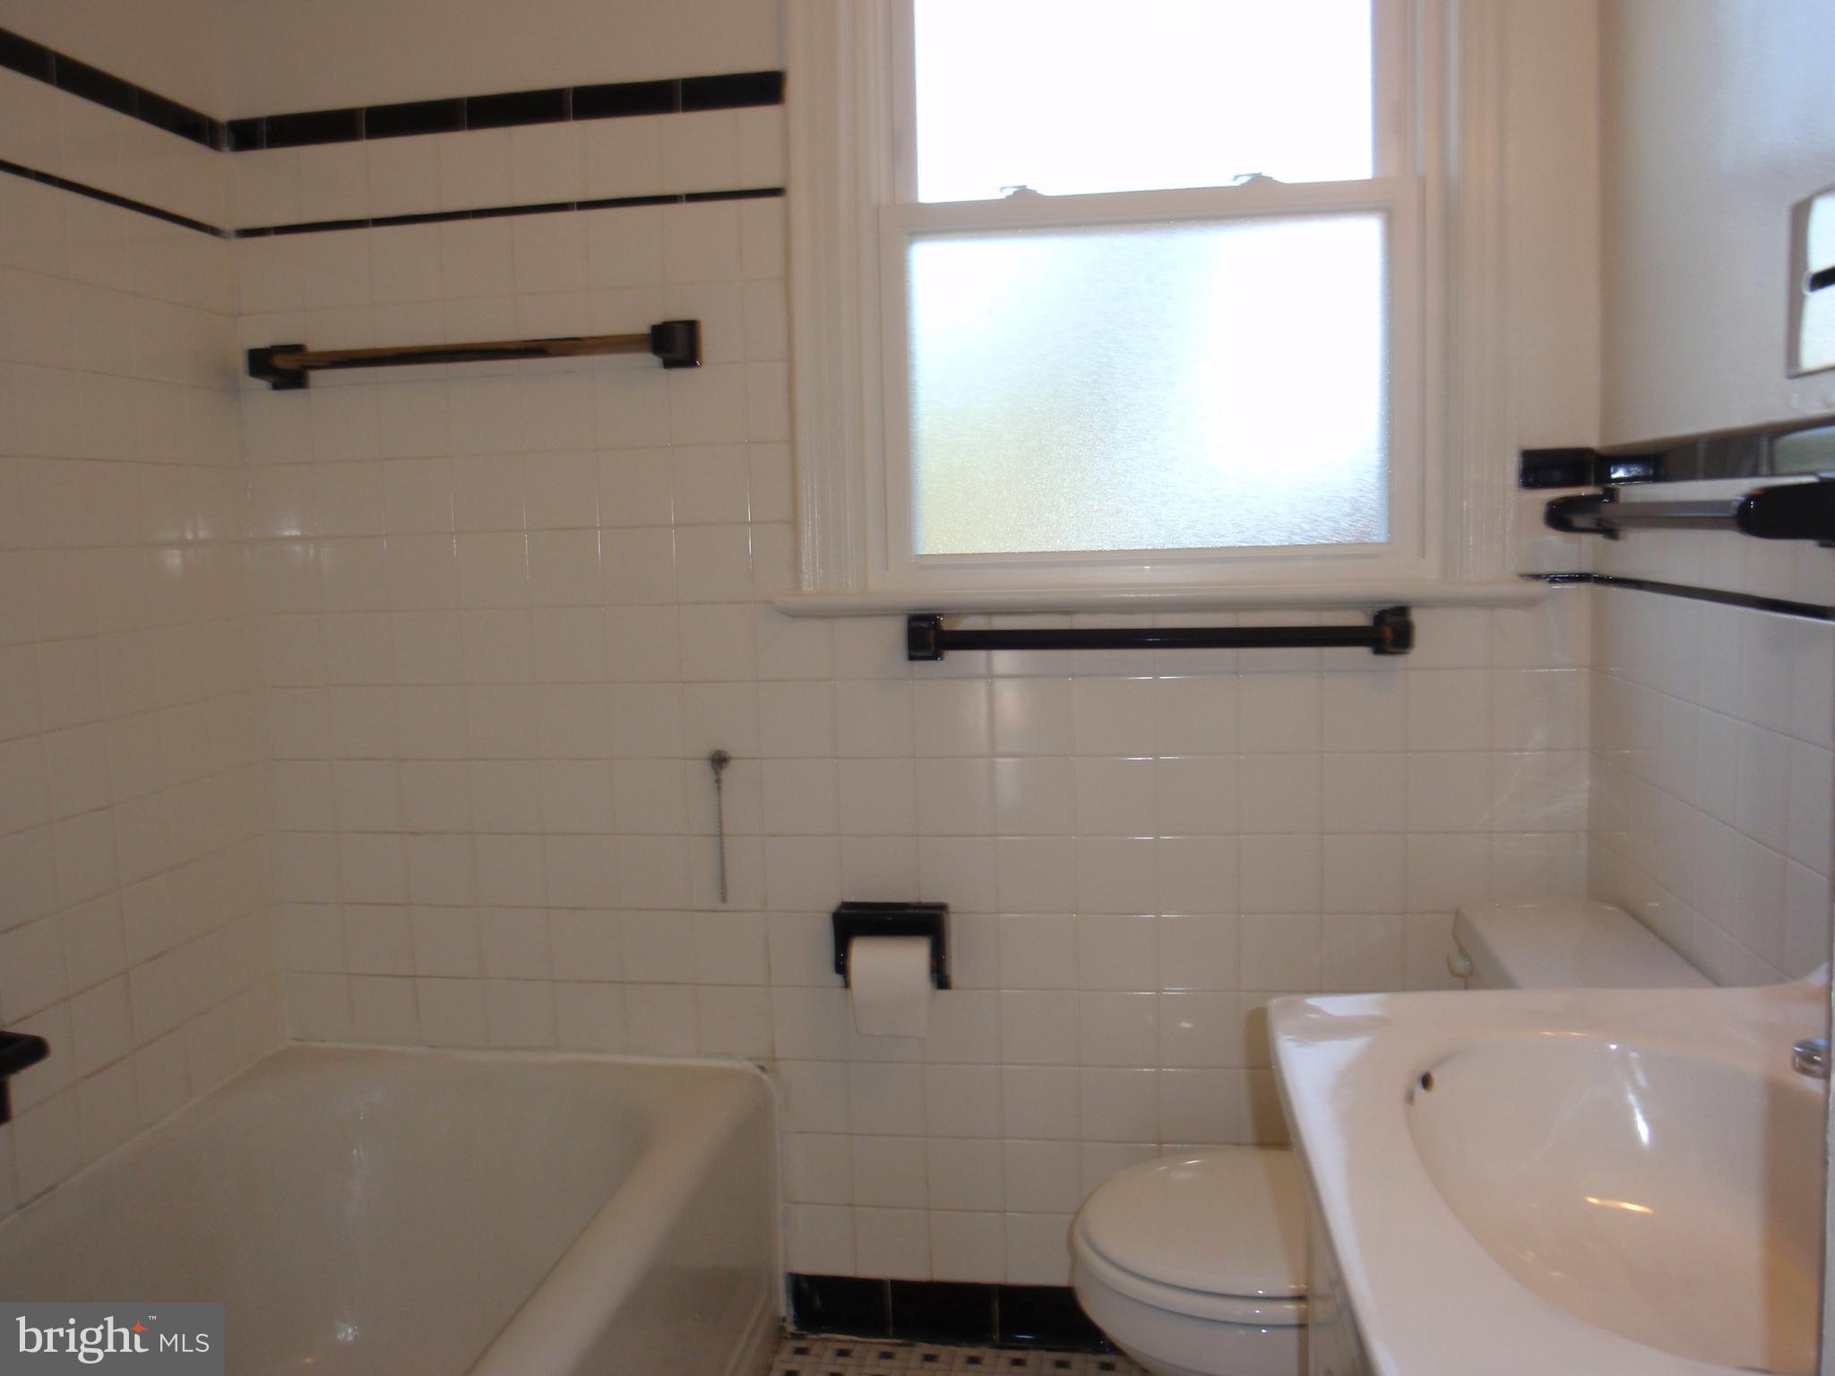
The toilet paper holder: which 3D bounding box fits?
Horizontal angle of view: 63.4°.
[{"bbox_3d":[-0.034,0.367,2.060,0.150,0.124,0.064,-1,6,9],"label":"toilet paper holder"}]

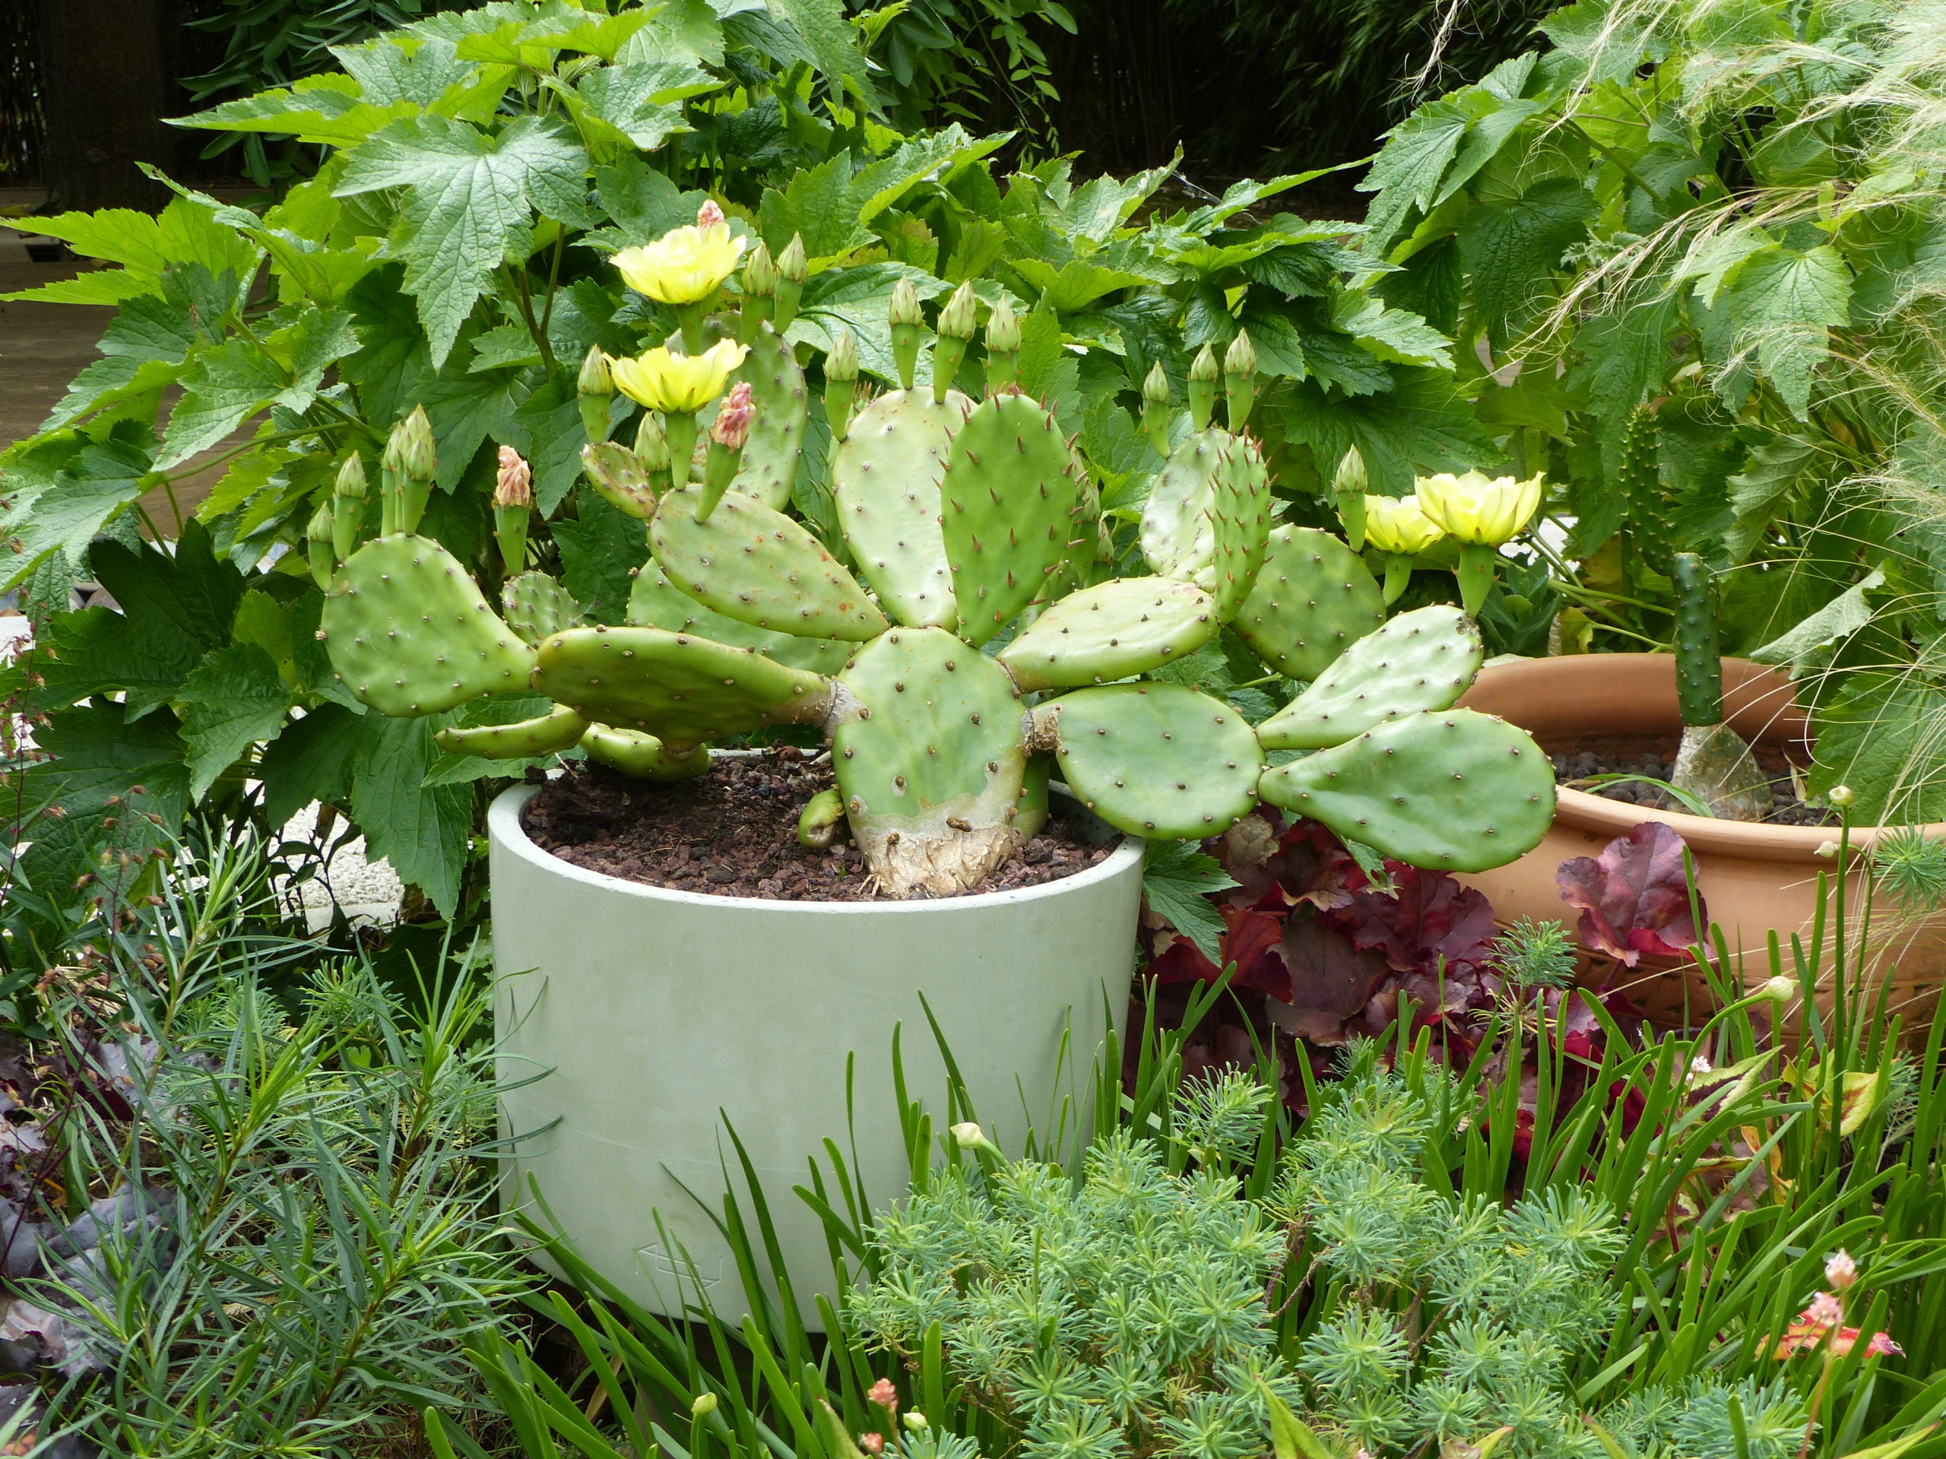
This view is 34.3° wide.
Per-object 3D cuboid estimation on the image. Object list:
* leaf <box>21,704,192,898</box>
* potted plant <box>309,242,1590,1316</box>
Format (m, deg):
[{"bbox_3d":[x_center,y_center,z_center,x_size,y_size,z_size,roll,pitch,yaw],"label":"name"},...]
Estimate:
[{"bbox_3d":[-0.544,0.045,1.980,0.097,0.117,0.060,1,12,0],"label":"leaf"},{"bbox_3d":[-0.019,0.004,1.720,0.650,0.565,0.400,1,12,0],"label":"potted plant"}]

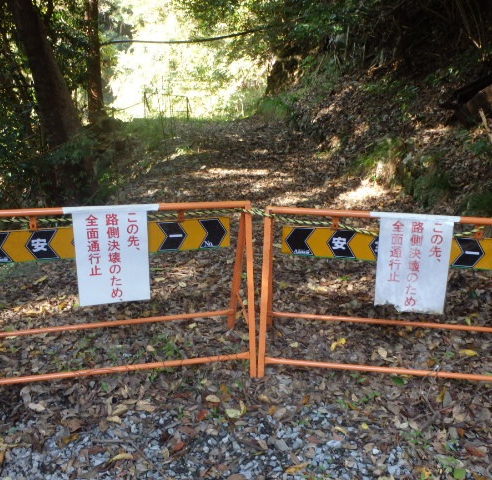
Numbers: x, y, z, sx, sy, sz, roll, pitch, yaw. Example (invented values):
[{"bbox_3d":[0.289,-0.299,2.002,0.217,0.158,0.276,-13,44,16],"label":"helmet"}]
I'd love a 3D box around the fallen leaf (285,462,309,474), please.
[{"bbox_3d":[0.177,0.776,1.900,0.090,0.015,0.030,-8,20,-25],"label":"fallen leaf"}]

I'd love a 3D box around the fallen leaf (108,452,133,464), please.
[{"bbox_3d":[-0.427,0.746,1.896,0.082,0.016,0.030,-5,19,-17],"label":"fallen leaf"}]

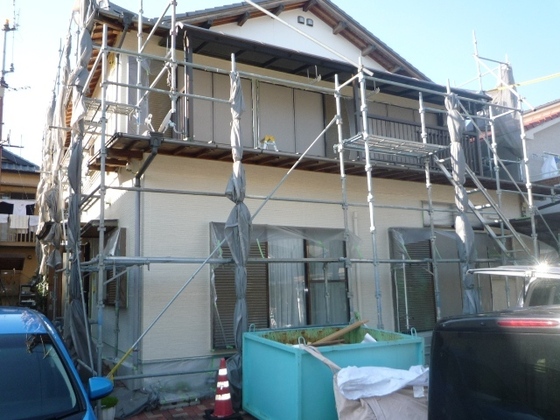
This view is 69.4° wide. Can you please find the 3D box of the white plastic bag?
[{"bbox_3d":[1.000,1.650,3.900,0.860,0.230,0.450,1,-10,-17],"label":"white plastic bag"}]

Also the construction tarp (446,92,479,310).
[{"bbox_3d":[3.000,0.150,6.620,0.280,4.350,0.280,2,-10,-24],"label":"construction tarp"}]

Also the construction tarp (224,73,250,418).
[{"bbox_3d":[-0.600,0.220,5.710,0.330,4.800,0.290,2,-10,-24],"label":"construction tarp"}]

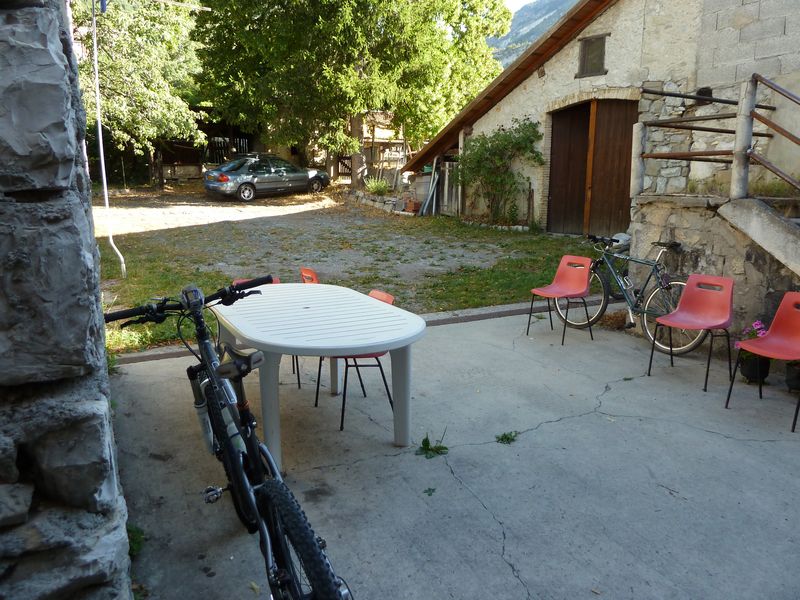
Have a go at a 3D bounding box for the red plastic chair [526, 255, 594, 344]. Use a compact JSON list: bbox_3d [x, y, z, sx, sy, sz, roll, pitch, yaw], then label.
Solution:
[{"bbox_3d":[1.531,-0.013,5.497,0.431,0.769,0.465,-8,14,-34],"label":"red plastic chair"}]

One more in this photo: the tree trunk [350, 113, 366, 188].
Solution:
[{"bbox_3d":[-1.336,-4.813,18.600,0.450,2.500,0.450,0,11,0],"label":"tree trunk"}]

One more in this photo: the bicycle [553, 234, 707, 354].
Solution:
[{"bbox_3d":[2.119,-0.090,5.399,0.549,0.960,1.691,-8,14,-34],"label":"bicycle"}]

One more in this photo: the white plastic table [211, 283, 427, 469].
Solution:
[{"bbox_3d":[-0.547,0.411,3.468,0.996,0.730,1.779,-6,13,-28],"label":"white plastic table"}]

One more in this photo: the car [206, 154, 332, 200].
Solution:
[{"bbox_3d":[-4.557,-4.306,20.248,4.500,1.440,1.750,-15,19,-40],"label":"car"}]

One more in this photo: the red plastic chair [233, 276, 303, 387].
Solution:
[{"bbox_3d":[-0.981,0.247,4.183,0.465,0.769,0.431,-4,12,-20],"label":"red plastic chair"}]

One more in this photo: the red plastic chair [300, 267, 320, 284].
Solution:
[{"bbox_3d":[-0.590,0.082,5.013,0.431,0.769,0.465,-6,13,-29],"label":"red plastic chair"}]

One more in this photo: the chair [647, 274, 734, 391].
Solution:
[{"bbox_3d":[2.208,0.220,4.336,0.431,0.769,0.465,-8,14,-37],"label":"chair"}]

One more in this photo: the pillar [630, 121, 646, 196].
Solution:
[{"bbox_3d":[2.402,-1.405,5.820,0.130,0.765,0.130,9,14,37],"label":"pillar"}]

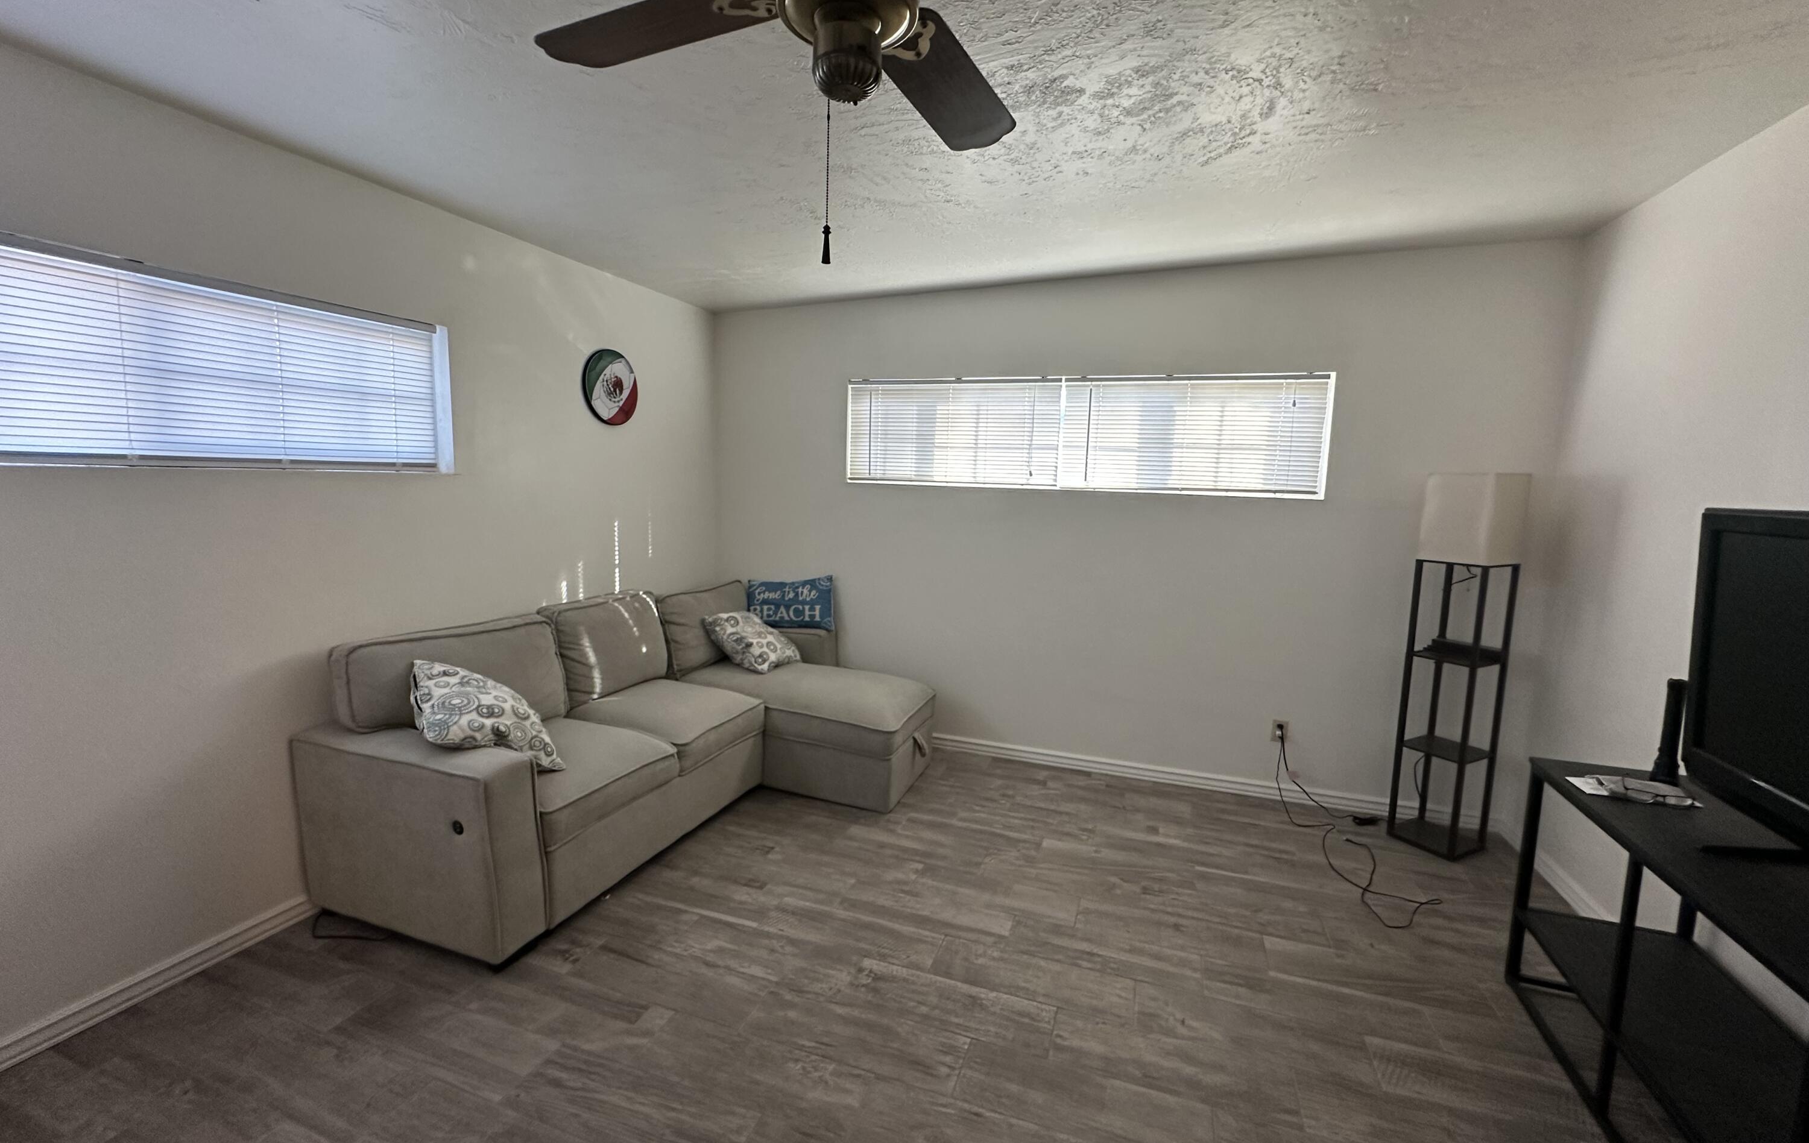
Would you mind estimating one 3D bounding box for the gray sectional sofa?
[{"bbox_3d":[-0.868,0.622,3.224,1.520,0.918,2.310,4,8,20],"label":"gray sectional sofa"}]

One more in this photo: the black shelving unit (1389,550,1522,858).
[{"bbox_3d":[2.296,0.565,3.073,0.242,1.209,0.242,-3,8,-28],"label":"black shelving unit"}]

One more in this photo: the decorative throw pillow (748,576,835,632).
[{"bbox_3d":[-0.664,0.175,4.237,0.534,0.309,0.120,3,-5,12],"label":"decorative throw pillow"}]

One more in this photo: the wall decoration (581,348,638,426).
[{"bbox_3d":[-1.448,-0.906,3.621,0.032,0.366,0.366,4,7,20],"label":"wall decoration"}]

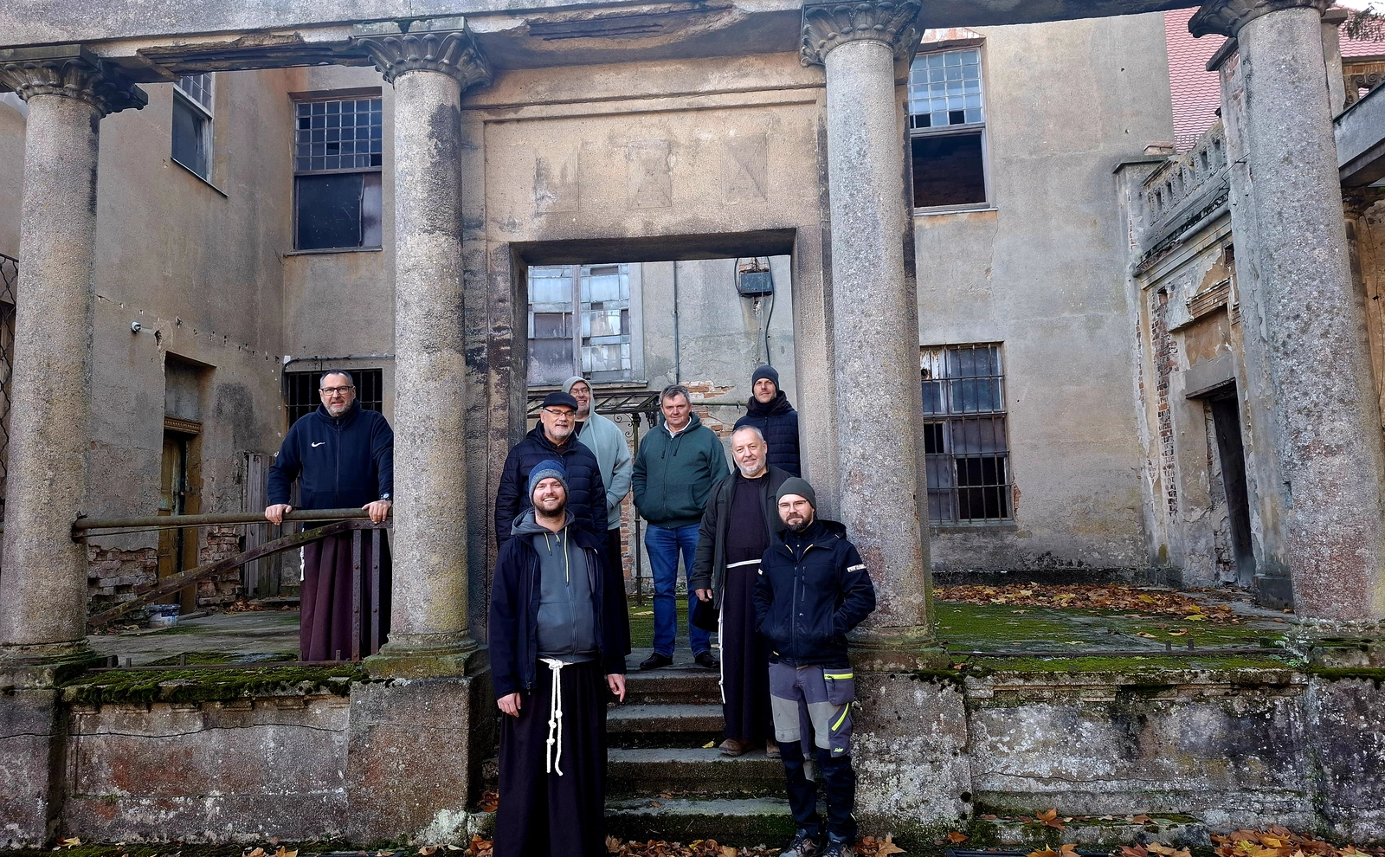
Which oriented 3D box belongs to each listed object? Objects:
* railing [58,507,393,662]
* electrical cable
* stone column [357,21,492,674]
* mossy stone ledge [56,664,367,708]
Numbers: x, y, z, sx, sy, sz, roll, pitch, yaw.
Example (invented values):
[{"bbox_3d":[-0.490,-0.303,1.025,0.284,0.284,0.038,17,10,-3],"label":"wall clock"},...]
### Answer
[{"bbox_3d":[-2.612,0.909,5.209,1.858,0.869,0.071,-2,-6,4],"label":"railing"},{"bbox_3d":[0.977,-1.323,11.540,0.130,1.150,0.040,-2,-6,4],"label":"electrical cable"},{"bbox_3d":[-1.511,-0.456,5.284,0.636,3.611,0.636,-2,-6,4],"label":"stone column"},{"bbox_3d":[-2.562,1.404,5.096,1.656,0.131,0.374,-2,-6,4],"label":"mossy stone ledge"}]

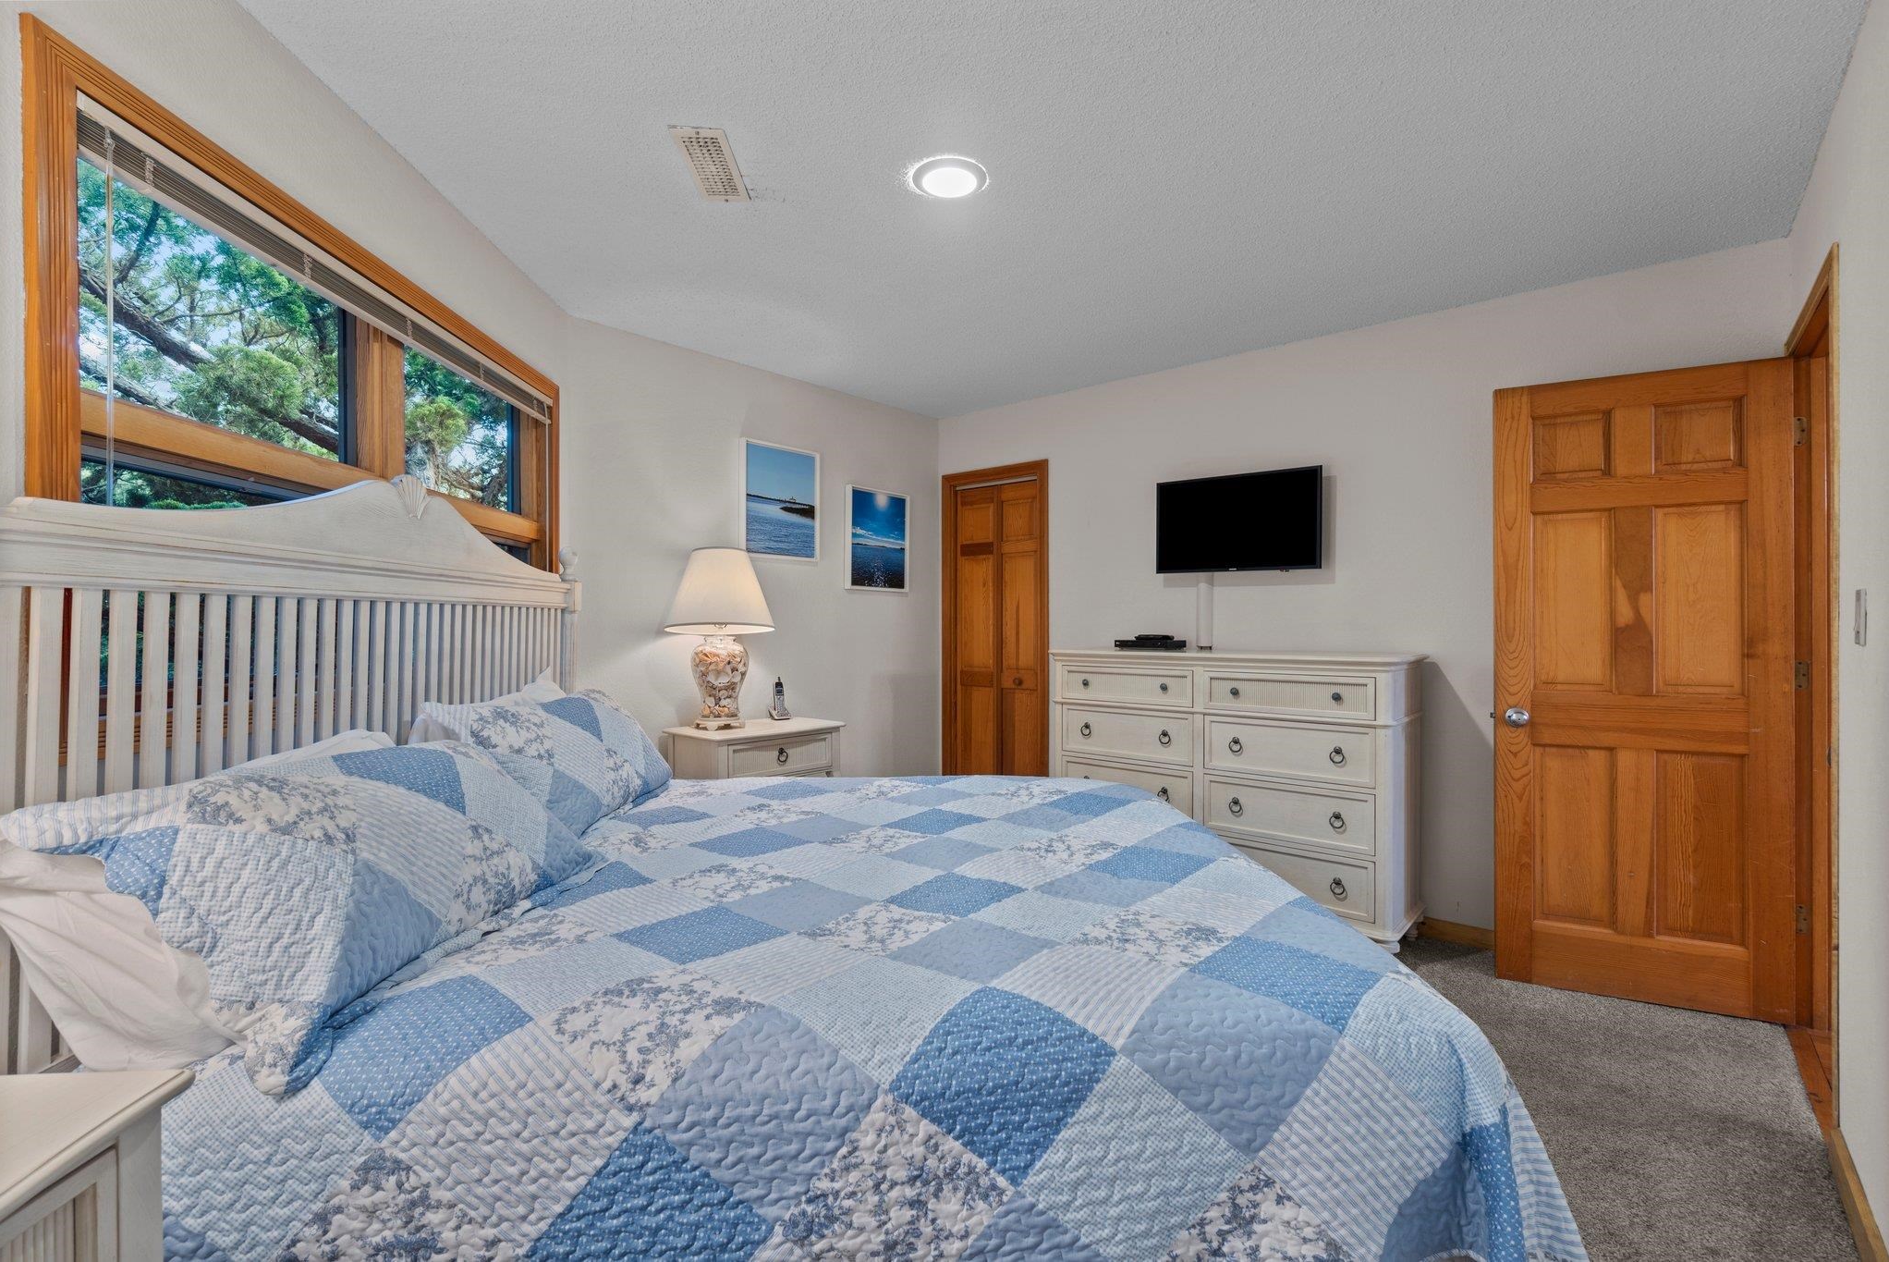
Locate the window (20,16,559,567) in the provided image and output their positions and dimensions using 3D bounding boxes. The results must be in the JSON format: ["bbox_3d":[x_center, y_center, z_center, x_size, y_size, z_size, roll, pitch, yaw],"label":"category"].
[{"bbox_3d":[-1.415,-0.359,2.080,0.090,1.110,1.850,0,0,-4],"label":"window"}]

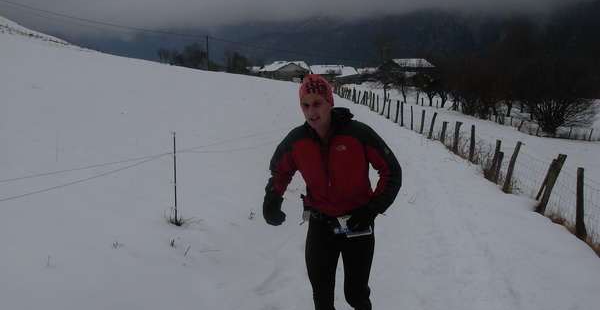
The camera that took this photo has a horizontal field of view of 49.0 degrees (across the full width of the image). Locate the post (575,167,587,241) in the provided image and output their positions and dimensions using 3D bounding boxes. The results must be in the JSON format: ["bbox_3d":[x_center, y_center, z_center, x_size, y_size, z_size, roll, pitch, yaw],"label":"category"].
[{"bbox_3d":[3.277,0.573,7.700,0.105,0.870,0.105,-2,7,0],"label":"post"}]

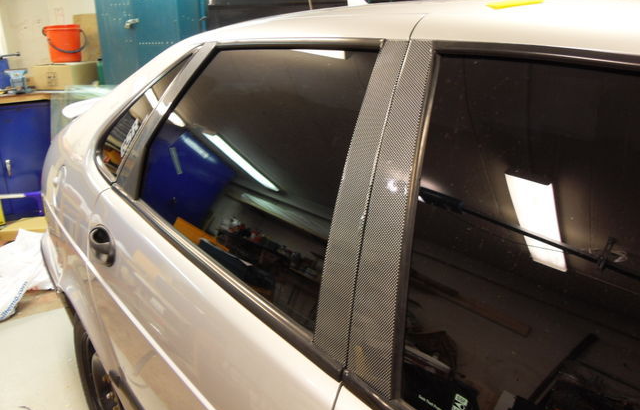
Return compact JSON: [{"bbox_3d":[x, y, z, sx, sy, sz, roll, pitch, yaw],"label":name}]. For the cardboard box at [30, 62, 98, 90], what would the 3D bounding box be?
[{"bbox_3d":[-1.958,-0.997,3.999,0.289,0.172,0.420,1,19,0],"label":"cardboard box"}]

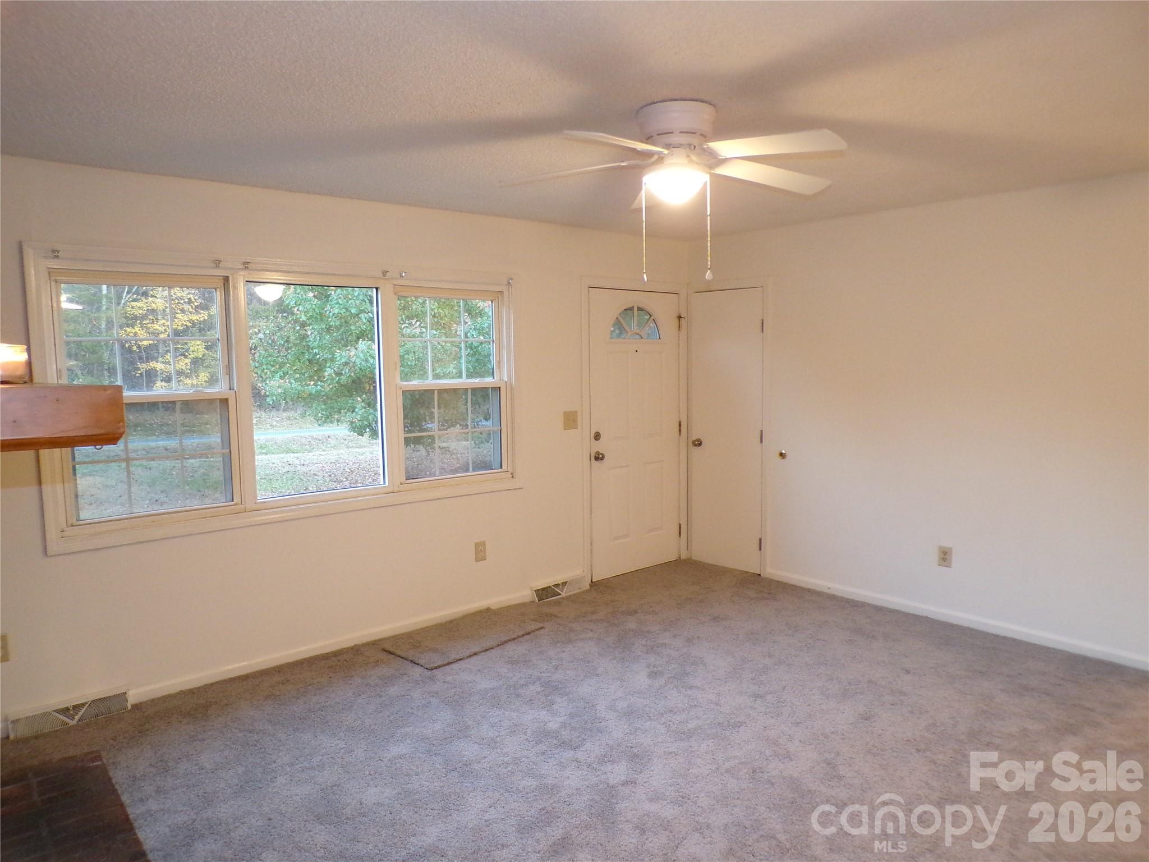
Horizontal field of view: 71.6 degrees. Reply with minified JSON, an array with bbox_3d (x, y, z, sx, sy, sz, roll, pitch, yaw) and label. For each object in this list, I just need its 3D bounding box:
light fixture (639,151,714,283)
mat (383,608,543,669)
[{"bbox_3d":[0.328,-0.689,2.563,0.225,0.410,0.220,0,5,7],"label":"light fixture"},{"bbox_3d":[-0.619,1.176,4.544,0.428,0.014,0.825,4,7,42],"label":"mat"}]

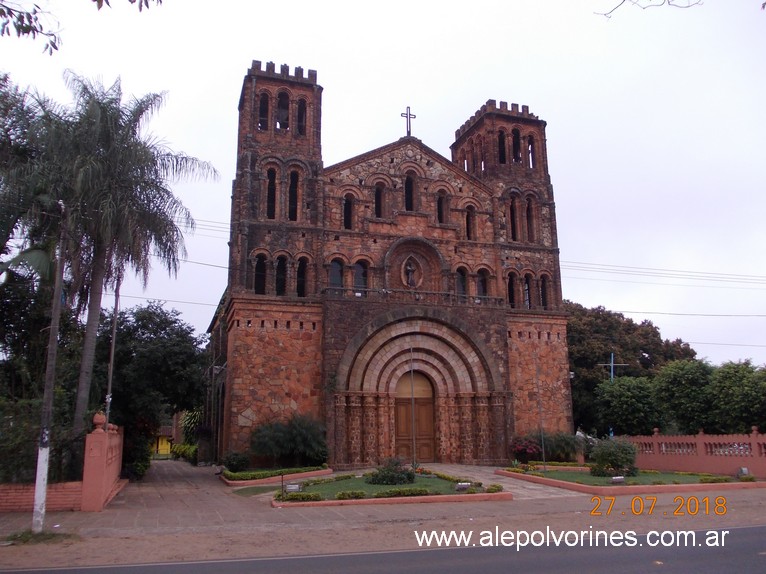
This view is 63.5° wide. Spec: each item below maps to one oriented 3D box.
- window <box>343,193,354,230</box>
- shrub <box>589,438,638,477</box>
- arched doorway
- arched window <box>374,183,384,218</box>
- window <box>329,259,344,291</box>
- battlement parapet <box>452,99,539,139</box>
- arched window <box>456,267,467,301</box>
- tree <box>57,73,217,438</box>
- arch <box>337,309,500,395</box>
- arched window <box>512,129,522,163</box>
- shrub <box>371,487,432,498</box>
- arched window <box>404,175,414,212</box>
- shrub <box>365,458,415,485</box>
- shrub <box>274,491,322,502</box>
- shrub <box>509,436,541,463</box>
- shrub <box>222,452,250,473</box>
[{"bbox_3d":[-1.516,-3.339,27.388,0.494,1.714,0.280,4,-12,-18],"label":"window"},{"bbox_3d":[7.108,5.262,19.263,1.500,1.120,1.450,-5,-14,19],"label":"shrub"},{"bbox_3d":[1.382,5.772,27.493,1.870,3.960,0.200,3,-13,-18],"label":"arched doorway"},{"bbox_3d":[-0.179,-4.412,31.590,0.540,1.920,0.300,3,-14,-19],"label":"arched window"},{"bbox_3d":[-1.976,-0.467,26.676,0.584,1.561,0.280,4,-12,-18],"label":"window"},{"bbox_3d":[5.213,-7.397,28.650,2.500,0.650,3.500,3,-12,-18],"label":"battlement parapet"},{"bbox_3d":[3.078,-0.092,24.791,0.470,1.420,0.300,3,-12,-18],"label":"arched window"},{"bbox_3d":[-8.123,-0.196,19.064,5.100,12.401,5.100,5,-14,-23],"label":"tree"},{"bbox_3d":[1.585,2.860,27.413,7.690,3.736,1.000,3,-13,-18],"label":"arch"},{"bbox_3d":[6.691,-7.078,30.984,0.542,1.835,0.280,4,-12,-18],"label":"arched window"},{"bbox_3d":[0.460,5.459,16.588,1.450,0.280,0.450,1,-14,-8],"label":"shrub"},{"bbox_3d":[1.380,-4.896,32.264,0.560,2.120,0.300,3,-14,-19],"label":"arched window"},{"bbox_3d":[0.191,6.509,22.043,1.650,0.870,1.400,1,-14,-8],"label":"shrub"},{"bbox_3d":[-1.823,4.479,13.379,1.020,0.250,0.420,3,-14,-19],"label":"shrub"},{"bbox_3d":[5.272,6.035,22.980,1.150,0.951,1.000,3,-12,-18],"label":"shrub"},{"bbox_3d":[-5.888,6.990,24.963,1.150,0.920,1.100,2,-13,-13],"label":"shrub"}]

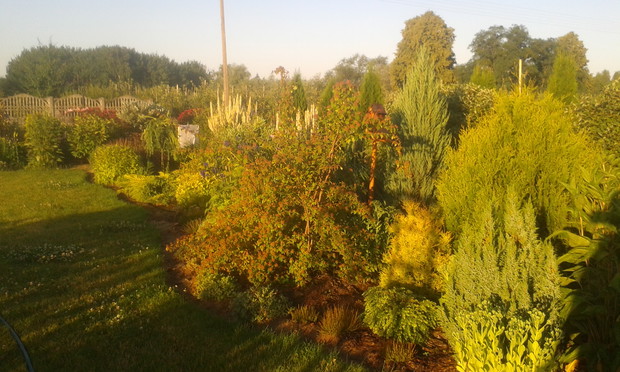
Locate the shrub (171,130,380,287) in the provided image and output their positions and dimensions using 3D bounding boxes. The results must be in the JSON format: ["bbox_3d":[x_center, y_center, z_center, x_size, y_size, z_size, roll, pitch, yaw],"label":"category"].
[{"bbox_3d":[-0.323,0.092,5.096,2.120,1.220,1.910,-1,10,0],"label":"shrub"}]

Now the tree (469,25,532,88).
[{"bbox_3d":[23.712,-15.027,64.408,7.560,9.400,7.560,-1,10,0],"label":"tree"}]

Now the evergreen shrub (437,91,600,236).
[{"bbox_3d":[2.284,-0.247,5.752,1.700,1.590,1.700,-1,10,0],"label":"evergreen shrub"}]

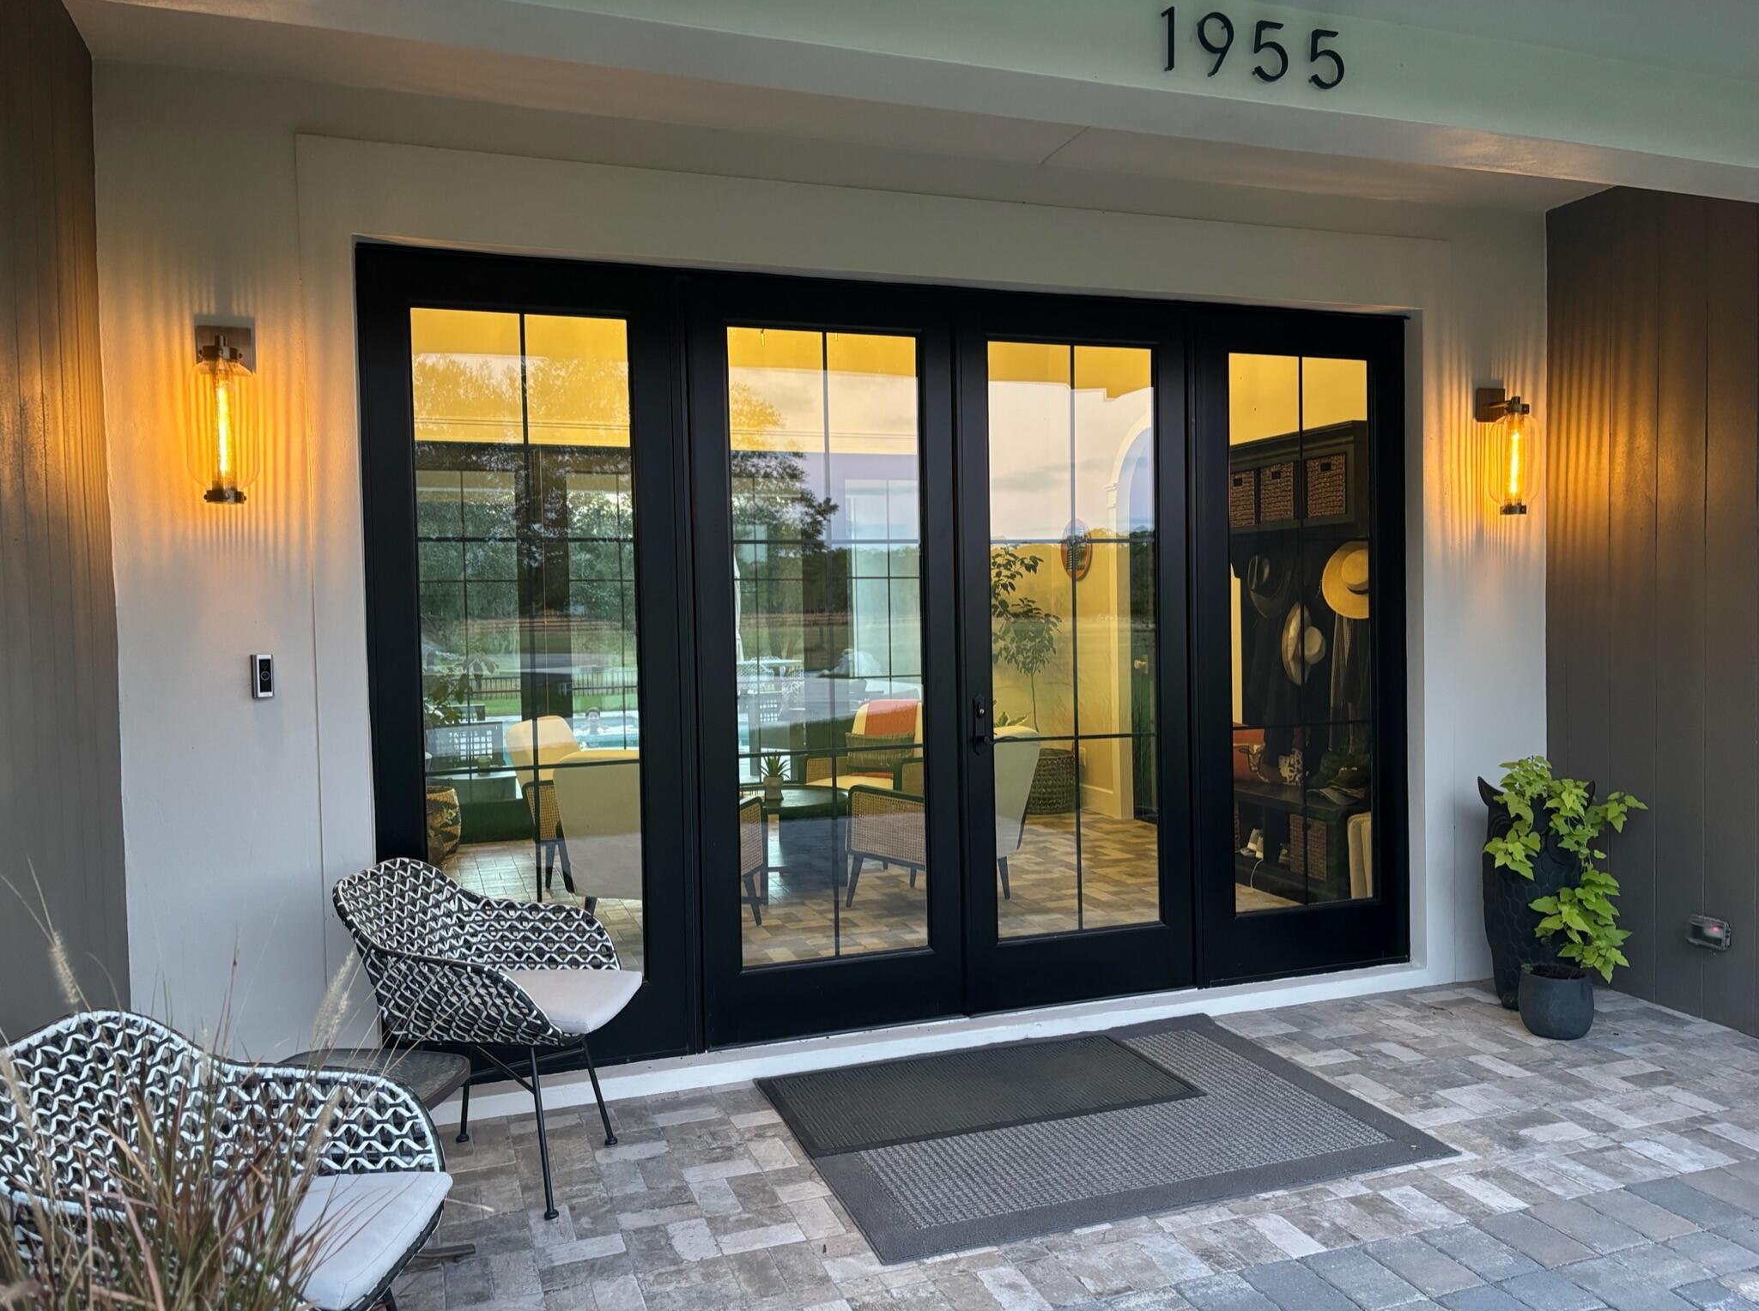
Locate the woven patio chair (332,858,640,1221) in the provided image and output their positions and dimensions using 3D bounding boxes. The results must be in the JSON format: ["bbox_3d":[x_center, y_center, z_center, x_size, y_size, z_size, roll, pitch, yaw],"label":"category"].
[{"bbox_3d":[-0.980,0.938,3.420,0.630,0.820,0.600,-1,2,7],"label":"woven patio chair"}]

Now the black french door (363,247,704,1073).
[{"bbox_3d":[-1.026,0.041,3.950,0.928,2.437,0.080,-2,2,-19],"label":"black french door"}]

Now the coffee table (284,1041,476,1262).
[{"bbox_3d":[-1.166,1.155,2.880,0.490,0.430,0.490,-1,2,7],"label":"coffee table"}]

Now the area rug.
[{"bbox_3d":[0.578,1.301,3.764,1.611,0.012,1.224,-2,2,-19],"label":"area rug"}]

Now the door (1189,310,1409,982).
[{"bbox_3d":[1.544,-0.040,4.846,0.931,2.437,0.080,-2,2,-19],"label":"door"}]

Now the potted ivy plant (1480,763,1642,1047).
[{"bbox_3d":[2.330,0.792,4.498,0.490,0.910,0.450,0,2,27],"label":"potted ivy plant"}]

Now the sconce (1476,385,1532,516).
[{"bbox_3d":[2.333,-0.761,4.872,0.168,0.482,0.208,-2,2,-19],"label":"sconce"}]

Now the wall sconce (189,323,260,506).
[{"bbox_3d":[-1.718,-0.638,3.459,0.168,0.482,0.208,-2,2,-19],"label":"wall sconce"}]

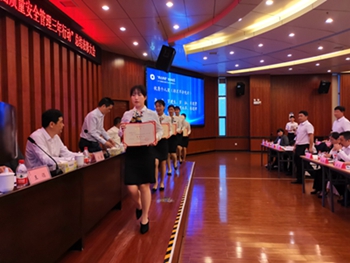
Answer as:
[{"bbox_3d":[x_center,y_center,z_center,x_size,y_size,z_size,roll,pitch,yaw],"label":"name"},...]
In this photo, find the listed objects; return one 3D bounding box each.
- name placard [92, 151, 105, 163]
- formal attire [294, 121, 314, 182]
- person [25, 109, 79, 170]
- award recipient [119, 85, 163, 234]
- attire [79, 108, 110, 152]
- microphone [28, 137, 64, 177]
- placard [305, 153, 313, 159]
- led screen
[{"bbox_3d":[-0.897,0.288,3.170,0.080,0.100,0.220,0,2,6],"label":"name placard"},{"bbox_3d":[2.974,0.474,6.318,0.320,1.460,0.470,-1,2,-18],"label":"formal attire"},{"bbox_3d":[-1.346,0.456,2.895,0.680,1.360,0.560,0,2,16],"label":"person"},{"bbox_3d":[-0.377,0.292,3.210,0.490,1.650,0.500,0,2,3],"label":"award recipient"},{"bbox_3d":[-1.237,0.385,4.213,0.540,1.420,0.480,0,2,7],"label":"attire"},{"bbox_3d":[-1.123,0.214,2.357,0.320,0.310,0.100,0,2,6],"label":"microphone"},{"bbox_3d":[2.534,0.454,5.127,0.080,0.100,0.220,0,2,6],"label":"placard"},{"bbox_3d":[0.175,-1.340,11.810,0.100,2.278,4.040,1,2,38],"label":"led screen"}]

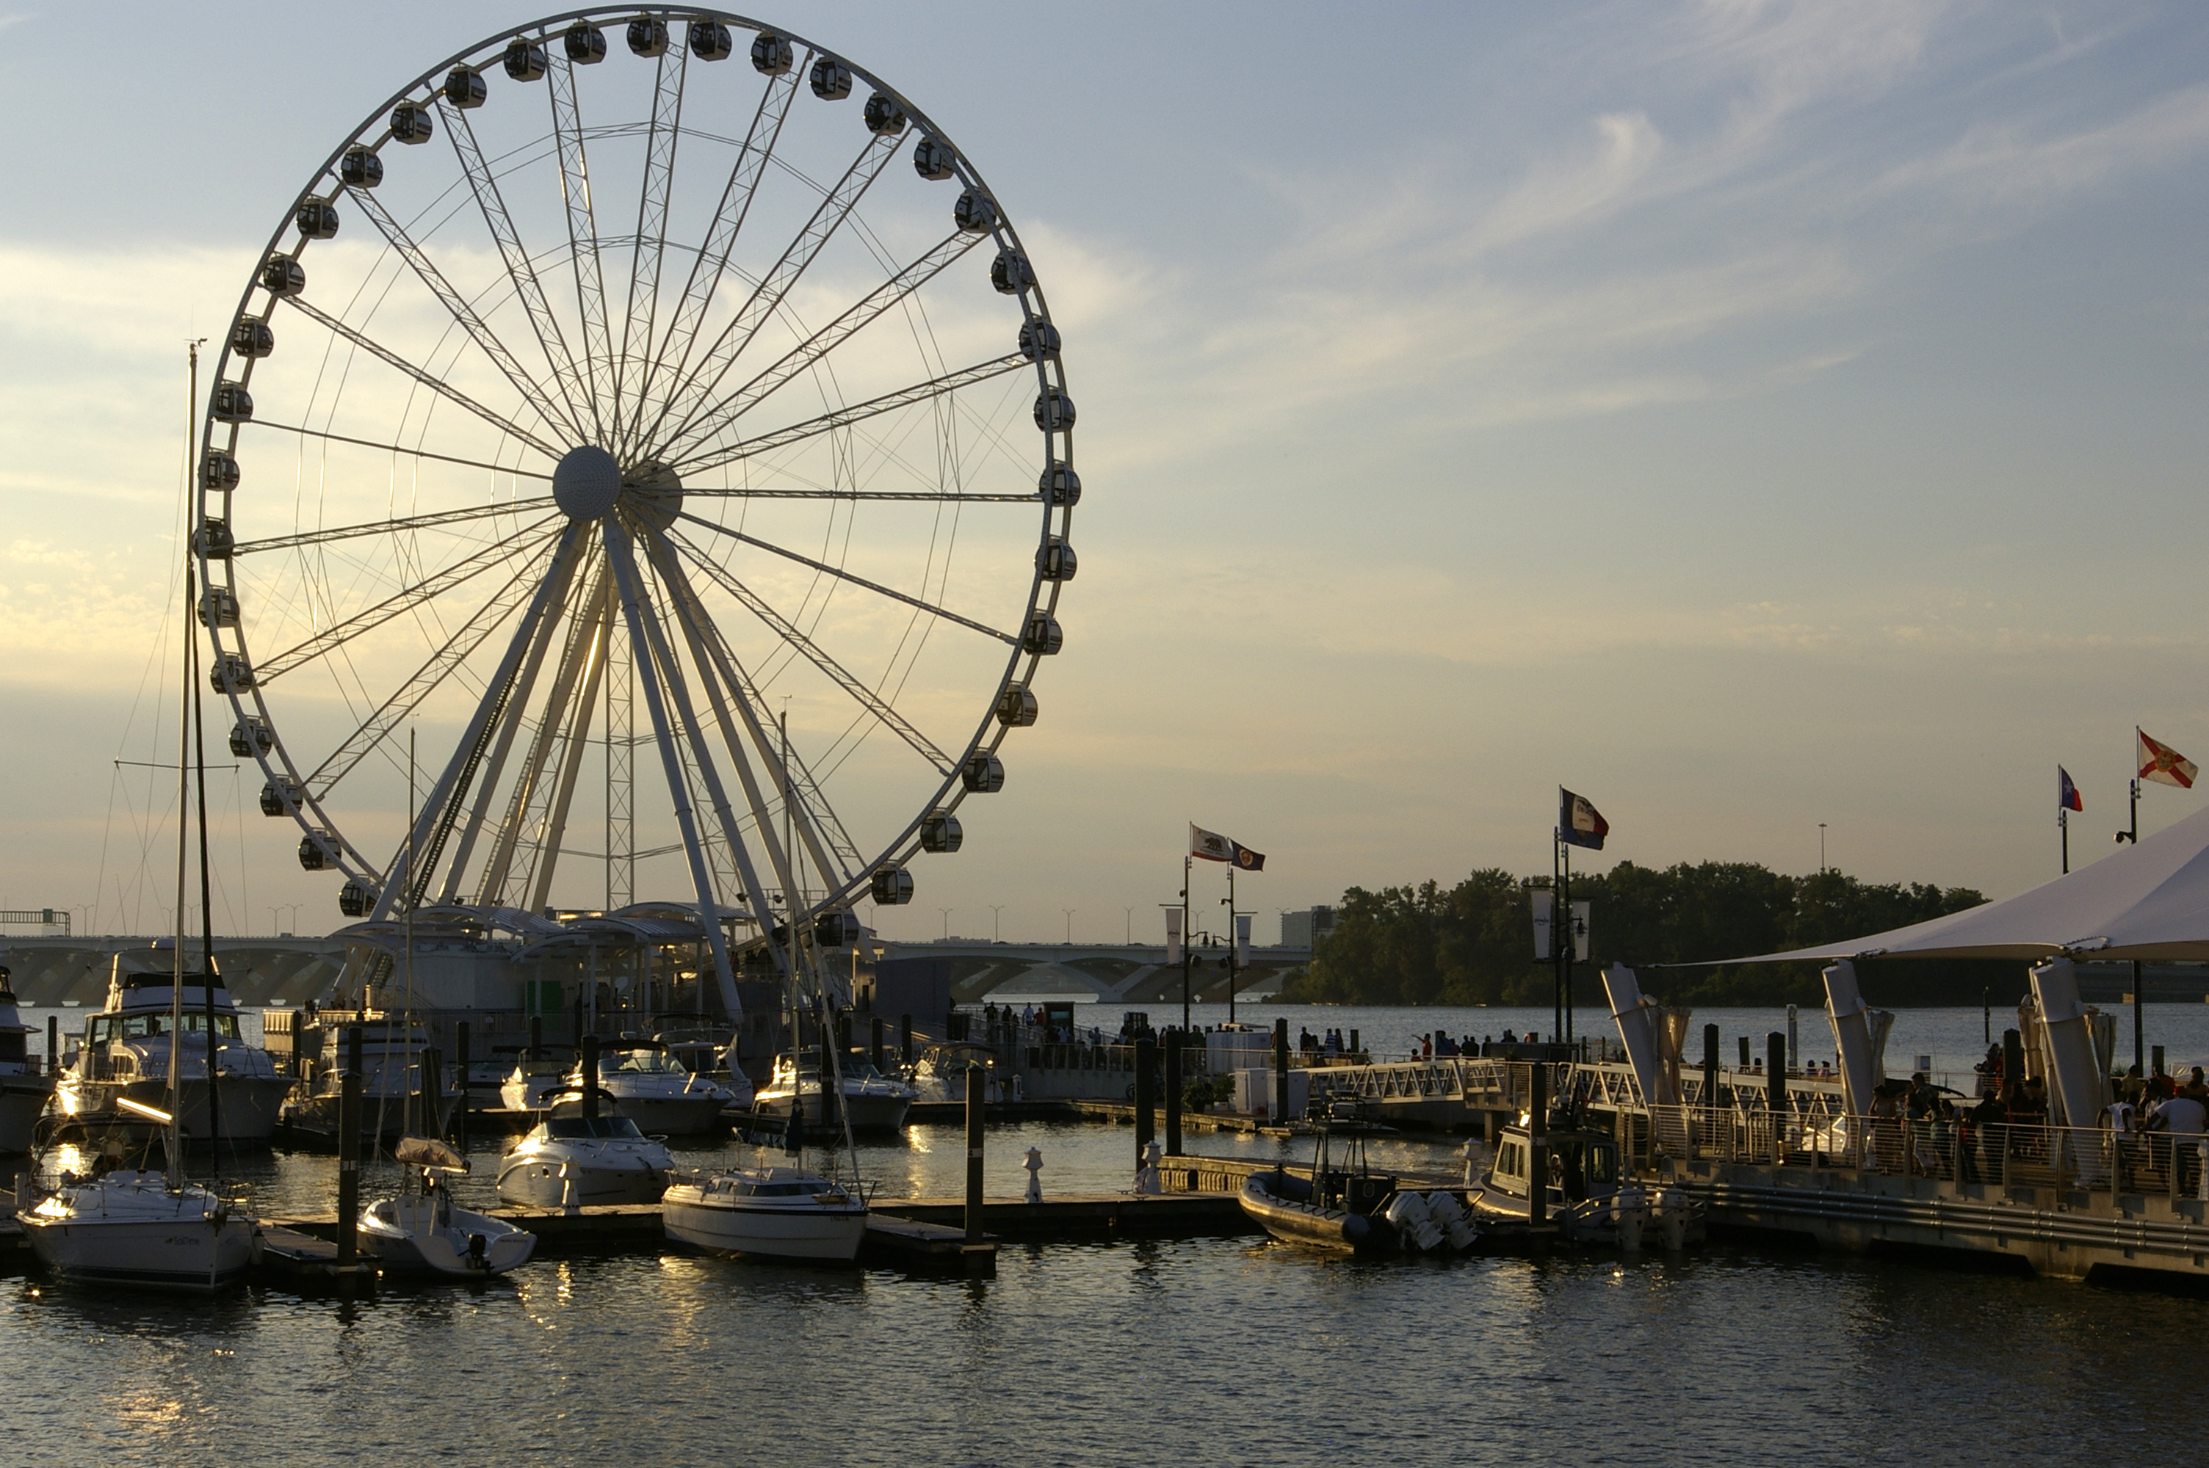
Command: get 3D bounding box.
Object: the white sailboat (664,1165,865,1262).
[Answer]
[{"bbox_3d":[-6.090,9.092,75.347,2.390,1.750,7.850,2,-4,-27],"label":"white sailboat"}]

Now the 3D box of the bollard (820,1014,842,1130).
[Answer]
[{"bbox_3d":[-8.859,11.014,125.866,0.370,3.640,0.370,1,-4,-23],"label":"bollard"}]

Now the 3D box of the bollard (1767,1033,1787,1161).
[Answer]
[{"bbox_3d":[18.091,9.840,105.586,0.420,3.500,0.420,0,-4,0],"label":"bollard"}]

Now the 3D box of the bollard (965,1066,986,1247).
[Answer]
[{"bbox_3d":[-2.275,7.499,69.409,0.320,3.360,0.320,1,-4,-23],"label":"bollard"}]

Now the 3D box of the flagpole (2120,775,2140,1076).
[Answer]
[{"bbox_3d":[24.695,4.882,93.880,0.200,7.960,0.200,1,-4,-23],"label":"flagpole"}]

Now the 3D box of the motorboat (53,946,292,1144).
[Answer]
[{"bbox_3d":[-32.717,10.815,137.308,4.800,6.600,14.000,2,-4,-27],"label":"motorboat"}]

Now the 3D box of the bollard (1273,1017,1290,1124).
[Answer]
[{"bbox_3d":[6.066,11.599,134.533,0.390,3.710,0.390,0,-4,0],"label":"bollard"}]

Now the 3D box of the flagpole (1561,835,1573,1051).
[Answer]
[{"bbox_3d":[16.984,8.254,143.767,0.180,8.550,0.180,0,-4,0],"label":"flagpole"}]

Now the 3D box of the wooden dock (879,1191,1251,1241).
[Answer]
[{"bbox_3d":[-1.273,10.182,82.922,9.500,0.650,2.500,1,-4,-22],"label":"wooden dock"}]

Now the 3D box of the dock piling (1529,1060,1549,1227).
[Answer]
[{"bbox_3d":[8.743,8.374,79.026,0.340,3.513,0.340,0,-4,0],"label":"dock piling"}]

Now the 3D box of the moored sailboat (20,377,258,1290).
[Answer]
[{"bbox_3d":[-16.700,1.784,69.135,3.300,15.700,9.500,2,-4,-26],"label":"moored sailboat"}]

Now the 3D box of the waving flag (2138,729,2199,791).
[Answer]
[{"bbox_3d":[26.778,0.647,98.661,1.500,1.500,0.300,0,-4,-6],"label":"waving flag"}]

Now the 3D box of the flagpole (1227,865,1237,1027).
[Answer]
[{"bbox_3d":[5.302,9.342,162.888,0.190,7.940,0.190,1,-4,-23],"label":"flagpole"}]

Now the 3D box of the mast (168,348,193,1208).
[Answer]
[{"bbox_3d":[-16.307,0.514,69.542,0.170,15.040,0.220,2,-4,-25],"label":"mast"}]

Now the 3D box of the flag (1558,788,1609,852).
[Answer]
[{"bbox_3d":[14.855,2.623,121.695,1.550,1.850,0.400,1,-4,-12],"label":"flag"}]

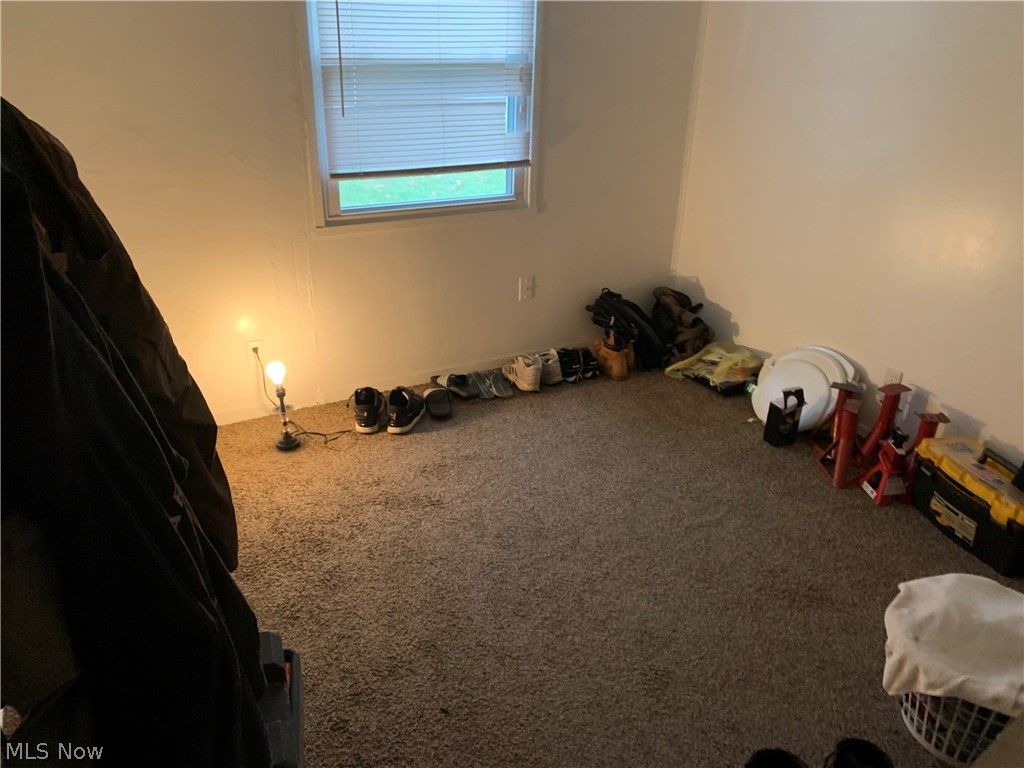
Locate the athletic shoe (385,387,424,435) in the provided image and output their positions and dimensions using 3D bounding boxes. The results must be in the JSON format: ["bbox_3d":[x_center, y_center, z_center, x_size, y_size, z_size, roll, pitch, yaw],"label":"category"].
[{"bbox_3d":[-0.432,0.078,3.158,0.105,0.125,0.280,4,26,5],"label":"athletic shoe"}]

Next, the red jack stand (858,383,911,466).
[{"bbox_3d":[1.446,0.145,2.996,0.180,0.285,0.200,-18,31,-36],"label":"red jack stand"}]

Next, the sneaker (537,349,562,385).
[{"bbox_3d":[0.137,-0.113,3.594,0.105,0.125,0.280,-11,28,-24],"label":"sneaker"}]

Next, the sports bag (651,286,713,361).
[{"bbox_3d":[0.800,-0.324,3.876,0.290,0.360,0.260,-7,26,-18],"label":"sports bag"}]

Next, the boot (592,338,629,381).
[{"bbox_3d":[0.440,-0.156,3.716,0.110,0.170,0.300,-9,27,-21],"label":"boot"}]

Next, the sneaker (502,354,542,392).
[{"bbox_3d":[0.033,-0.081,3.521,0.105,0.125,0.280,-11,28,-24],"label":"sneaker"}]

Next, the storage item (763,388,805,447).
[{"bbox_3d":[1.087,0.125,3.081,0.115,0.230,0.085,-12,28,-27],"label":"storage item"}]

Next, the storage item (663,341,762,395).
[{"bbox_3d":[0.971,-0.075,3.551,0.290,0.135,0.350,-12,29,-27],"label":"storage item"}]

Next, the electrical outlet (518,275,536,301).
[{"bbox_3d":[0.072,-0.438,3.549,0.073,0.115,0.016,-12,29,-27],"label":"electrical outlet"}]

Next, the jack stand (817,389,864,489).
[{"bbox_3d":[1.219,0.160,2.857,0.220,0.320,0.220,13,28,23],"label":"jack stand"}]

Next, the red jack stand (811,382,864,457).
[{"bbox_3d":[1.279,0.127,3.023,0.200,0.285,0.180,9,26,16],"label":"red jack stand"}]

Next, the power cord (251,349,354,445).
[{"bbox_3d":[-0.822,0.036,3.060,0.320,0.310,0.360,-12,28,-27],"label":"power cord"}]

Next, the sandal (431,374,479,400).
[{"bbox_3d":[-0.262,-0.015,3.472,0.100,0.085,0.265,-18,31,-36],"label":"sandal"}]

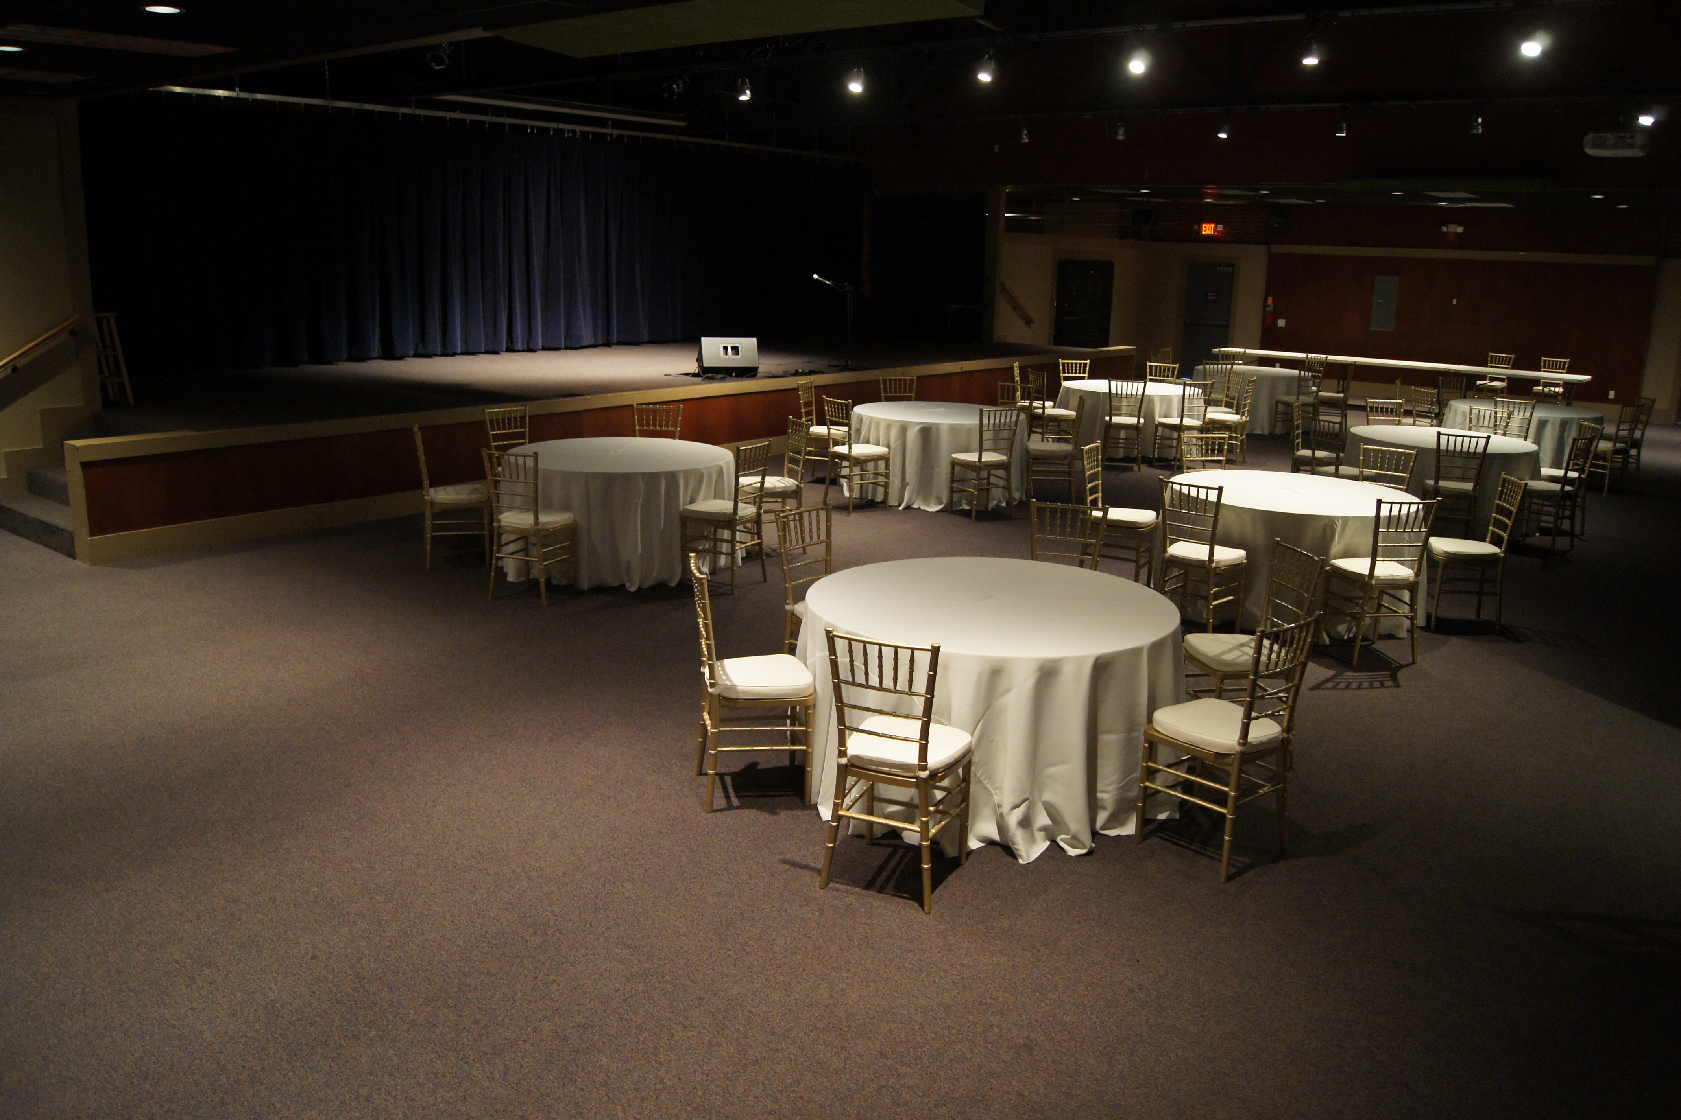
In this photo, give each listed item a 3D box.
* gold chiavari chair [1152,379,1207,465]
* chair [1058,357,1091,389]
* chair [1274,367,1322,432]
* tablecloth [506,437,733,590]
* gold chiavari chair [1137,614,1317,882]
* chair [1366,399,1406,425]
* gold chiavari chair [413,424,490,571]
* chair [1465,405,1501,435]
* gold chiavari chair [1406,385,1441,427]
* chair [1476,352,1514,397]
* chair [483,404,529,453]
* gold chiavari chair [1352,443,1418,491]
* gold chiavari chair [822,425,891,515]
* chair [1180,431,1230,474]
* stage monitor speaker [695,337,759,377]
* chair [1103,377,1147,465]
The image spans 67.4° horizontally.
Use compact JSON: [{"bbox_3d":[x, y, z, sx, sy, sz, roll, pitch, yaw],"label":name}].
[{"bbox_3d":[3.654,-1.446,13.407,0.410,0.930,0.435,-5,15,-24],"label":"gold chiavari chair"},{"bbox_3d":[2.857,-1.916,15.181,0.400,0.931,0.440,0,14,-8],"label":"chair"},{"bbox_3d":[5.724,-1.983,15.754,0.405,0.935,0.450,-3,15,-19],"label":"chair"},{"bbox_3d":[-1.493,-0.355,8.635,1.610,0.765,1.610,-1,14,-10],"label":"tablecloth"},{"bbox_3d":[1.396,0.621,4.595,0.405,0.935,0.450,-10,18,-40],"label":"gold chiavari chair"},{"bbox_3d":[5.088,-0.989,11.665,0.400,0.931,0.440,1,14,-5],"label":"chair"},{"bbox_3d":[-2.581,-0.435,8.412,0.450,0.935,0.405,-2,14,-16],"label":"gold chiavari chair"},{"bbox_3d":[5.719,-0.884,11.356,0.435,0.930,0.410,-11,18,-41],"label":"chair"},{"bbox_3d":[6.155,-1.292,12.988,0.450,0.935,0.405,0,14,-8],"label":"gold chiavari chair"},{"bbox_3d":[9.724,-2.578,18.771,0.400,0.931,0.440,13,18,39],"label":"chair"},{"bbox_3d":[-2.303,-0.624,9.226,0.440,0.931,0.400,14,18,40],"label":"chair"},{"bbox_3d":[3.644,-0.288,8.647,0.410,0.930,0.435,12,17,37],"label":"gold chiavari chair"},{"bbox_3d":[0.135,-0.916,10.794,0.435,0.930,0.410,-8,17,-34],"label":"gold chiavari chair"},{"bbox_3d":[2.638,-0.397,8.900,0.405,0.935,0.450,-1,14,-12],"label":"chair"},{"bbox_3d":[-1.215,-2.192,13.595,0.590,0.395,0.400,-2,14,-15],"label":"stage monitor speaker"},{"bbox_3d":[2.997,-1.446,13.328,0.410,0.930,0.435,4,14,9],"label":"chair"}]

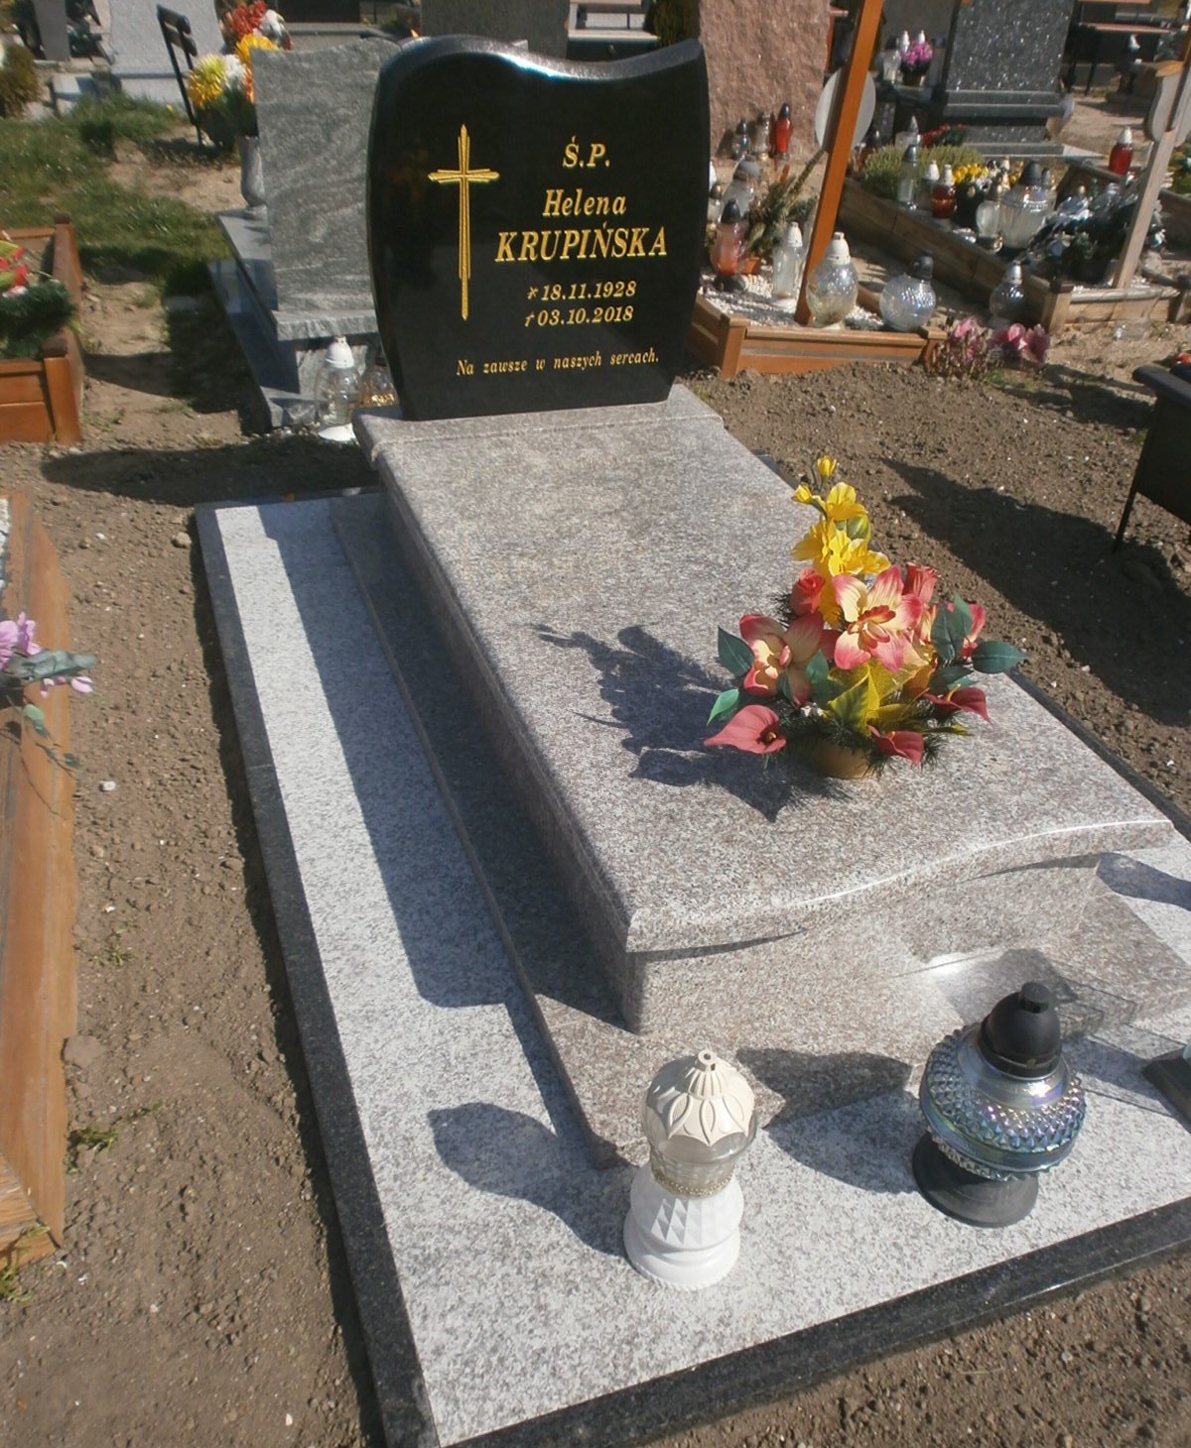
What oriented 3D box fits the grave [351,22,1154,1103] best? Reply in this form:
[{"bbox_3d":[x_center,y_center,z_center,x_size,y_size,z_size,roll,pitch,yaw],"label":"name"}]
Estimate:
[{"bbox_3d":[0.131,-0.529,2.117,0.866,0.984,1.886,-9,36,-17],"label":"grave"}]

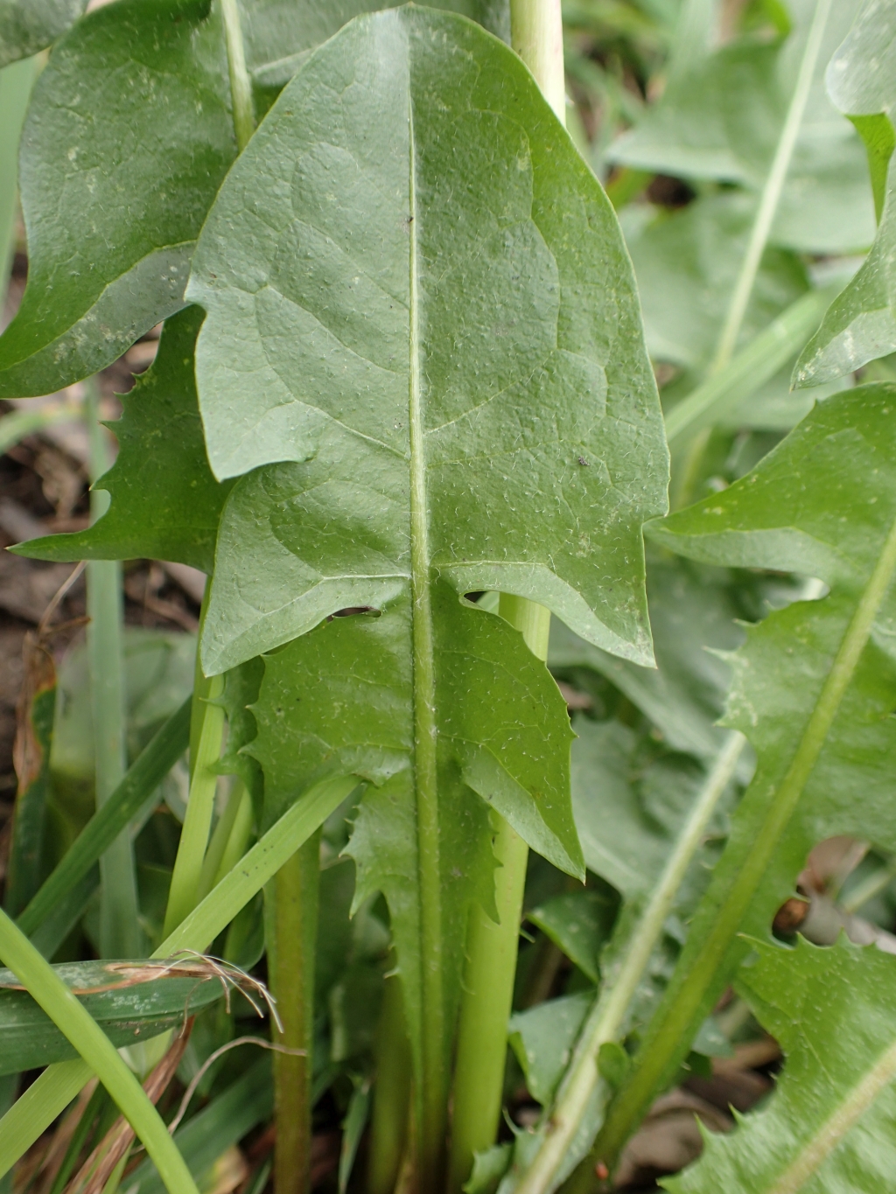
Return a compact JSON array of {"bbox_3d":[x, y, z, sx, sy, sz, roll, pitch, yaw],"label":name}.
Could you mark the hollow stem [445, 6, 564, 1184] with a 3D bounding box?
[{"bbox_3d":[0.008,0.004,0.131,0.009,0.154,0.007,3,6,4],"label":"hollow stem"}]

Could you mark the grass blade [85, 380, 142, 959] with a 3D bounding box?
[{"bbox_3d":[-0.066,0.010,0.199,0.007,0.004,0.119,-3,76,-18],"label":"grass blade"}]

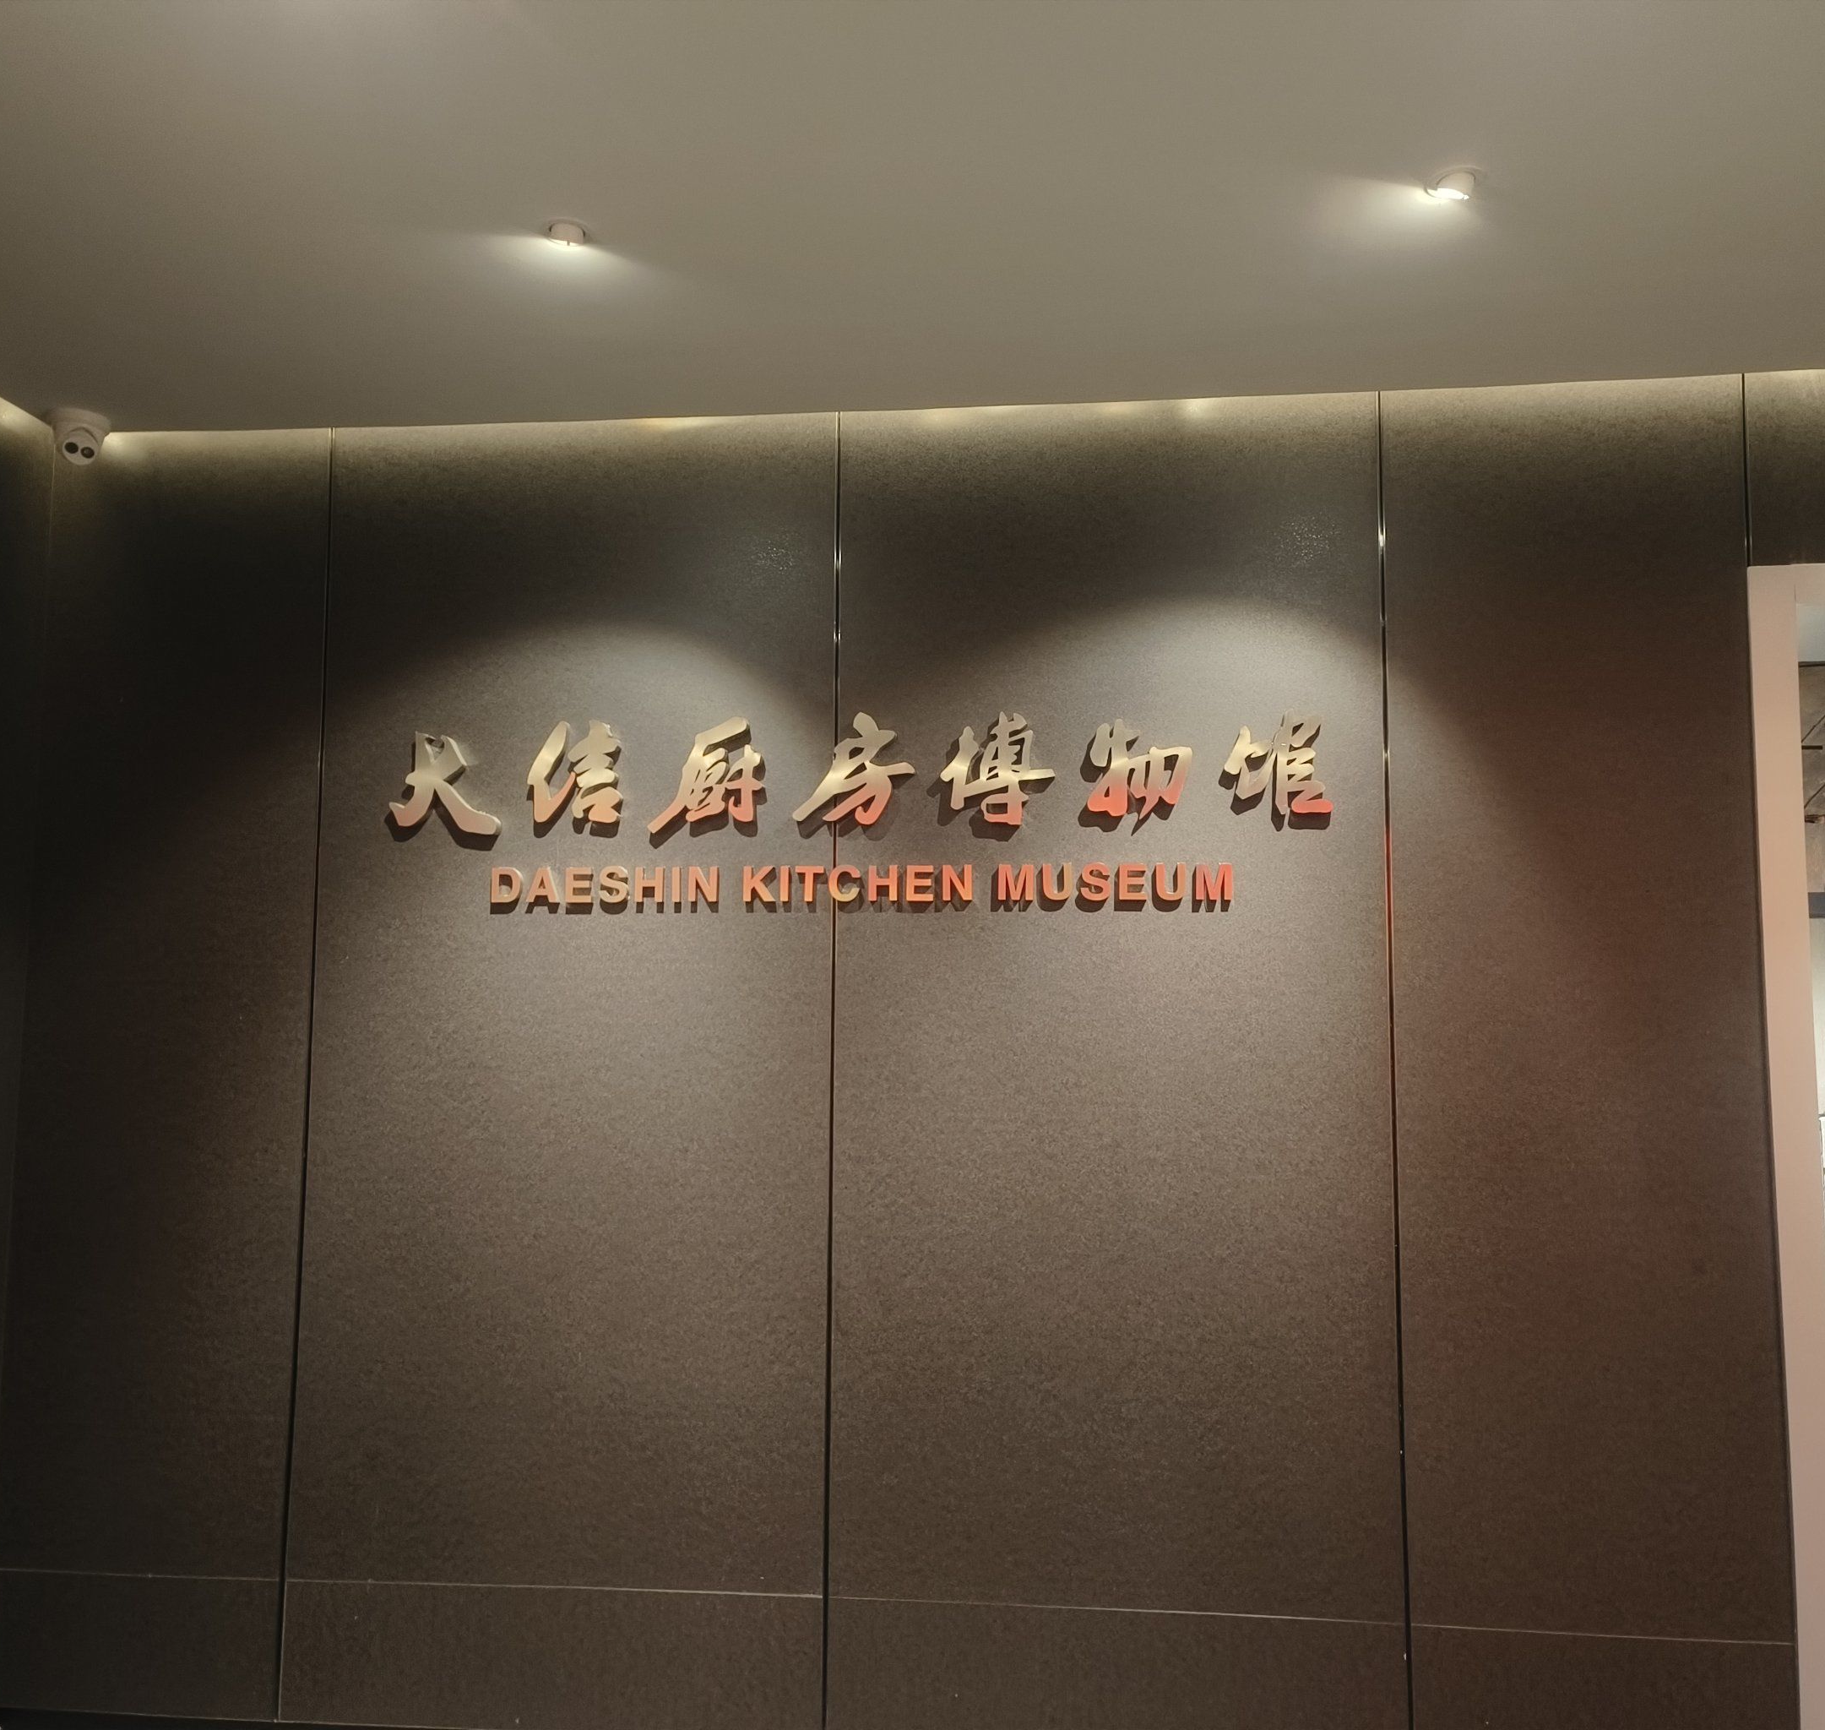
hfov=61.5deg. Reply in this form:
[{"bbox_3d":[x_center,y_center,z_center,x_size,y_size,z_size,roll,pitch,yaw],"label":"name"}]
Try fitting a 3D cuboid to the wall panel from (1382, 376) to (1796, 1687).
[{"bbox_3d":[1.376,0.413,3.166,0.742,2.878,0.030,0,-5,6],"label":"wall panel"}]

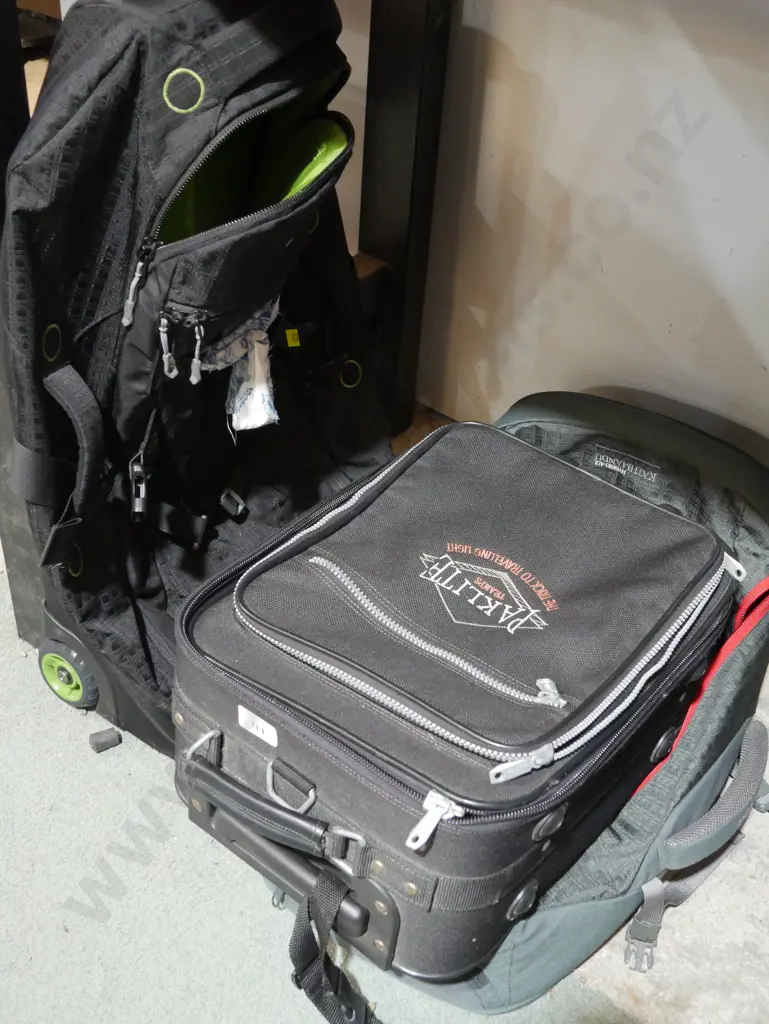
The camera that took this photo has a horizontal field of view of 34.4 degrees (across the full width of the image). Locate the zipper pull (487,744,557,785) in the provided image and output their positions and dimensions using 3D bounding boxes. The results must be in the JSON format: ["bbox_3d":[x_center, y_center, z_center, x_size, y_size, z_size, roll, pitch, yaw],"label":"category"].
[{"bbox_3d":[0.103,0.189,0.930,0.052,0.011,0.014,-15,41,-25],"label":"zipper pull"}]

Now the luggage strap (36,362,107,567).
[{"bbox_3d":[-0.321,-0.047,1.275,0.065,0.220,0.060,-4,38,-12],"label":"luggage strap"}]

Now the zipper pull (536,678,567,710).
[{"bbox_3d":[0.129,0.141,0.968,0.017,0.012,0.022,-24,45,-33],"label":"zipper pull"}]

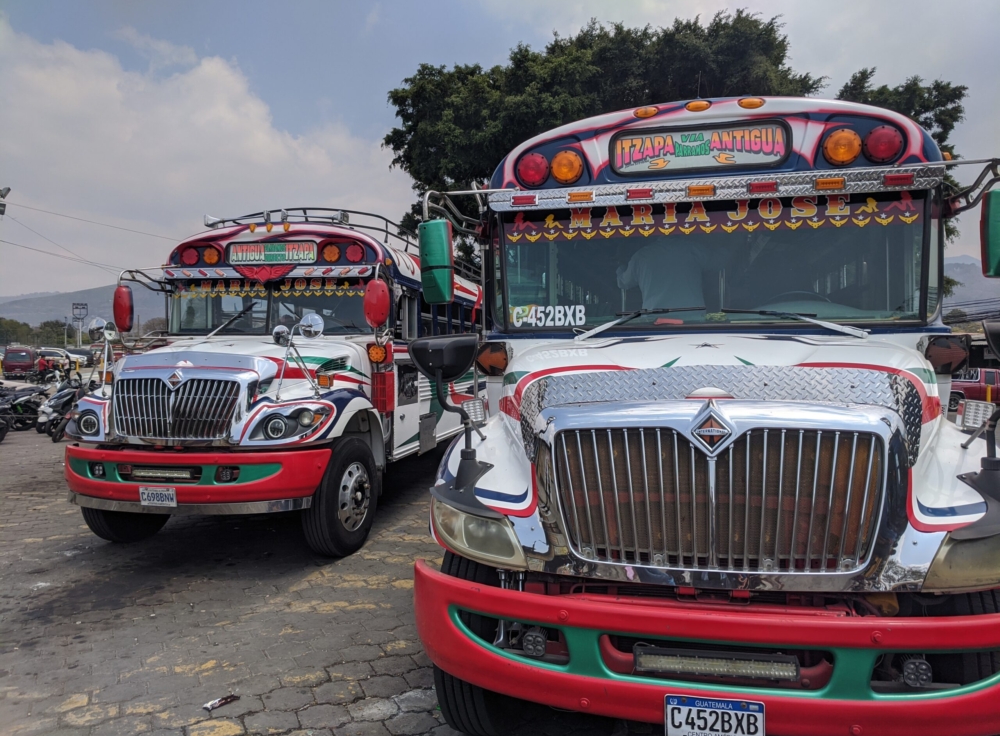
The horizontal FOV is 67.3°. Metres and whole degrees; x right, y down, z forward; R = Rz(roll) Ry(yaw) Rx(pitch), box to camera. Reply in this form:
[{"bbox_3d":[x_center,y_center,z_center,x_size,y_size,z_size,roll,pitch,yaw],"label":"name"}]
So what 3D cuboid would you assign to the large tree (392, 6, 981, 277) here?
[{"bbox_3d":[5.900,-5.322,25.000,19.000,13.200,15.000,0,1,0],"label":"large tree"}]

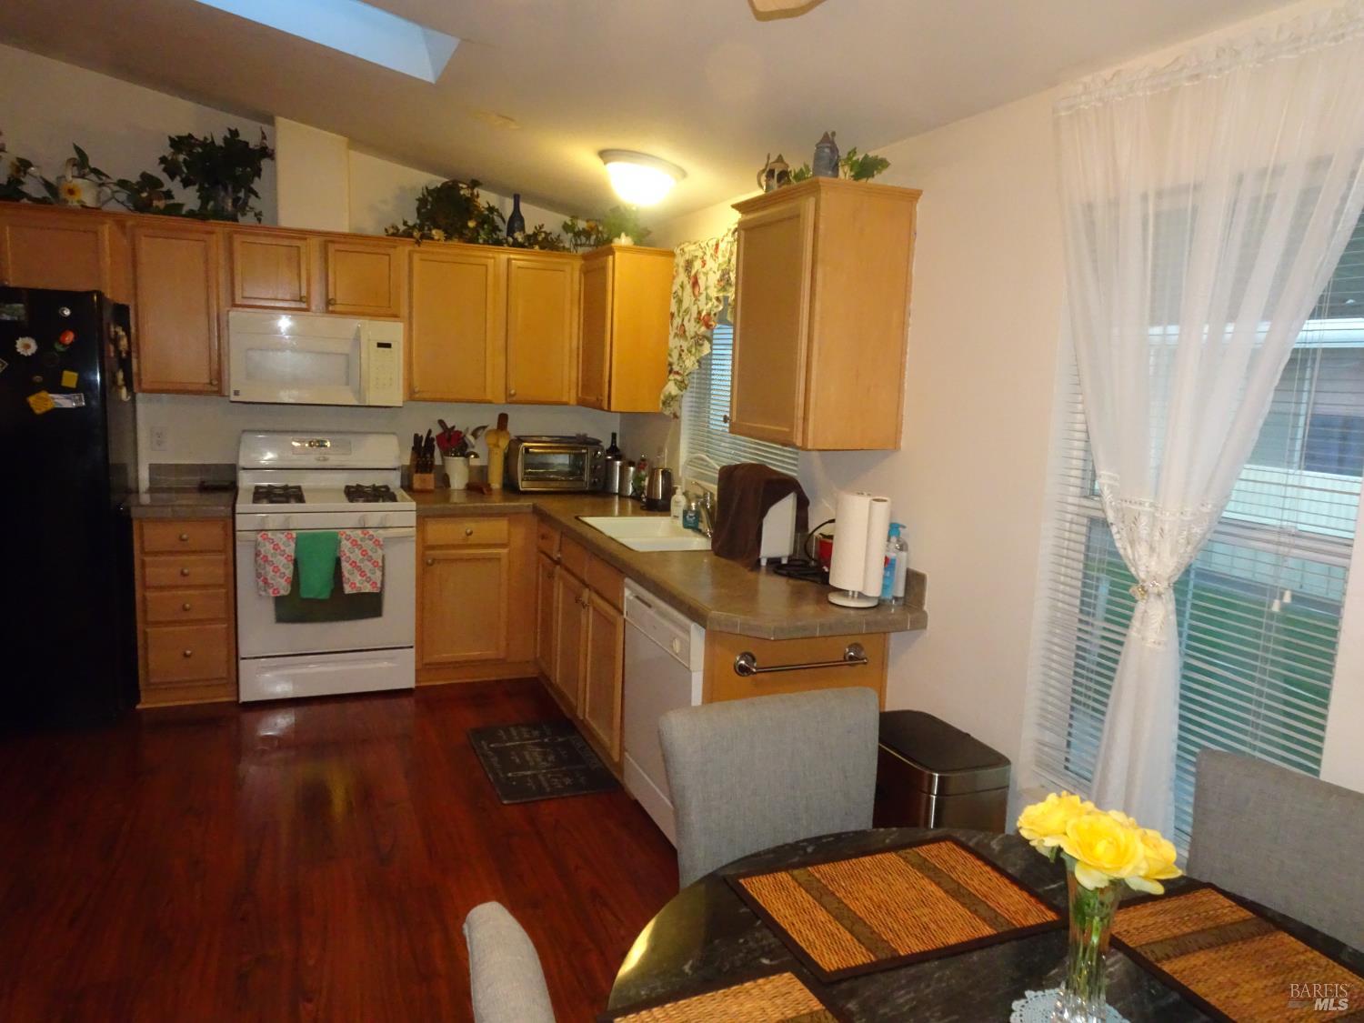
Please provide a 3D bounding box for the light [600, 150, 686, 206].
[{"bbox_3d":[-0.175,-1.323,3.819,0.370,0.140,0.370,10,5,-24],"label":"light"}]

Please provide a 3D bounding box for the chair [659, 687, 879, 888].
[{"bbox_3d":[0.247,0.886,1.704,0.465,0.954,0.596,-1,9,-22],"label":"chair"}]

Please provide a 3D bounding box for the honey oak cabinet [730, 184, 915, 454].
[{"bbox_3d":[0.428,-0.611,3.058,0.350,0.769,0.560,-1,10,-23],"label":"honey oak cabinet"}]

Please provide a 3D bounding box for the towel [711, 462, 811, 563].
[{"bbox_3d":[0.281,0.003,3.535,0.232,0.338,0.379,-1,9,-22],"label":"towel"}]

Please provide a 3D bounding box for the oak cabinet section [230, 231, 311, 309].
[{"bbox_3d":[-1.977,-1.141,4.561,0.340,0.344,0.320,-1,10,-22],"label":"oak cabinet section"}]

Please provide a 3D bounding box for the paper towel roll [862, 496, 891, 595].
[{"bbox_3d":[0.602,0.109,2.920,0.067,0.291,0.067,3,9,0],"label":"paper towel roll"}]

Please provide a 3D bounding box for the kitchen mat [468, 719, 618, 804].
[{"bbox_3d":[-0.585,1.003,3.847,0.442,0.012,0.757,-1,9,-22],"label":"kitchen mat"}]

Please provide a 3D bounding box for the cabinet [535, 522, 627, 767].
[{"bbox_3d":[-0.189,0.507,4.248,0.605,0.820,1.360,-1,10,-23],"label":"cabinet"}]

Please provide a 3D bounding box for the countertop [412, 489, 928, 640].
[{"bbox_3d":[-0.384,0.110,3.920,1.220,0.056,2.905,-1,10,-23],"label":"countertop"}]

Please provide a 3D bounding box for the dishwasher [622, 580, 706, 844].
[{"bbox_3d":[0.173,0.694,3.317,0.611,0.846,0.616,-1,9,-22],"label":"dishwasher"}]

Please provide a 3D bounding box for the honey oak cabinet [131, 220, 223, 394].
[{"bbox_3d":[-2.284,-0.920,4.358,0.380,0.755,0.335,-1,10,-23],"label":"honey oak cabinet"}]

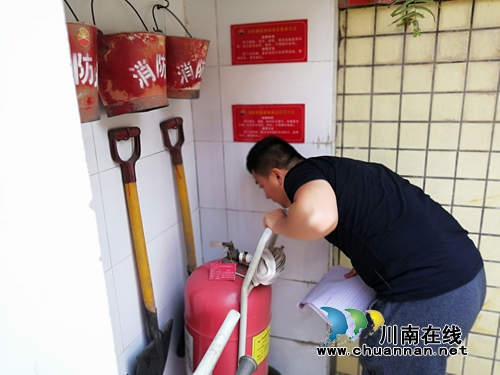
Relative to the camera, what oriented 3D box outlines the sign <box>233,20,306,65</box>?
[{"bbox_3d":[0.070,-0.548,1.484,0.298,0.149,0.010,3,16,18],"label":"sign"}]

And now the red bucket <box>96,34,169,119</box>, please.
[{"bbox_3d":[-0.317,-0.314,1.108,0.205,0.210,0.240,0,15,19],"label":"red bucket"}]

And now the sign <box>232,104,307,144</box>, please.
[{"bbox_3d":[0.072,-0.254,1.567,0.299,0.151,0.010,3,16,18],"label":"sign"}]

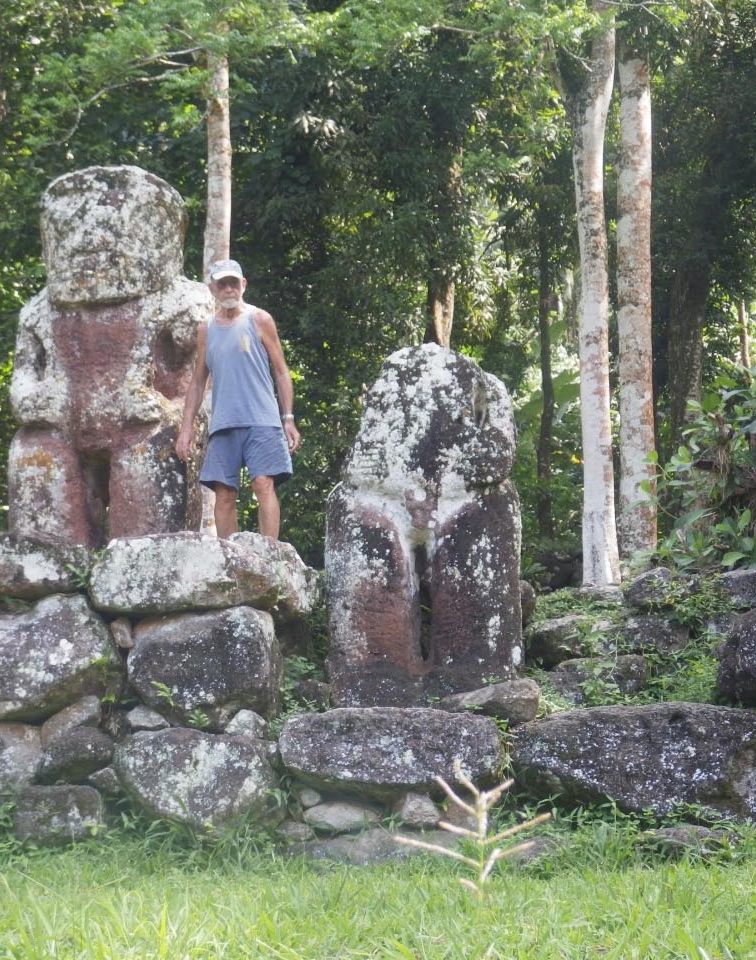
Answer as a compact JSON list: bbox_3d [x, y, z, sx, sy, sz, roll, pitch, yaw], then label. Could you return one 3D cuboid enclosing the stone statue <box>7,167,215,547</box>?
[{"bbox_3d":[-1.566,-0.630,11.000,1.050,2.420,0.800,0,-1,13],"label":"stone statue"}]

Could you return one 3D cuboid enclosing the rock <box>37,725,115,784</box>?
[{"bbox_3d":[-1.564,1.424,9.750,0.400,0.300,0.360,0,-1,0],"label":"rock"}]

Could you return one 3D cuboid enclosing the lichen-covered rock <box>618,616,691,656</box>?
[{"bbox_3d":[1.606,0.909,10.950,0.430,0.250,0.360,0,-1,0],"label":"lichen-covered rock"}]

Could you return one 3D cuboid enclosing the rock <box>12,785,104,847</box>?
[{"bbox_3d":[-1.669,1.763,9.850,0.481,0.341,0.380,0,-3,0],"label":"rock"}]

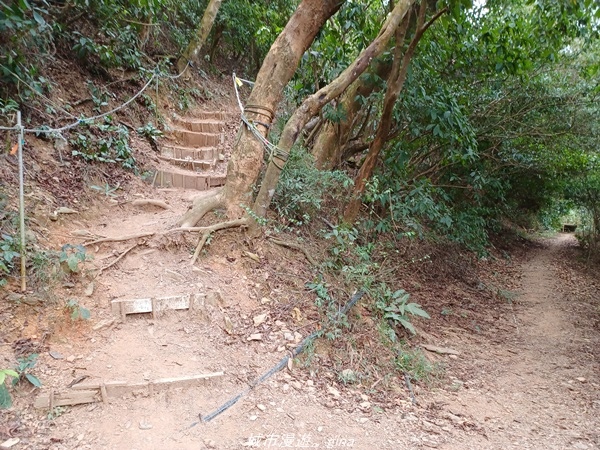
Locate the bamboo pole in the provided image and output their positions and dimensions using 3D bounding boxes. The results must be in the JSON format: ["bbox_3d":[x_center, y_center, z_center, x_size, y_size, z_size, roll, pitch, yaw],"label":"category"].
[{"bbox_3d":[-2.519,-0.202,3.925,0.035,1.630,0.035,2,5,0],"label":"bamboo pole"}]

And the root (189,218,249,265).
[{"bbox_3d":[-0.912,0.185,4.850,0.620,0.440,0.380,0,3,-10],"label":"root"}]

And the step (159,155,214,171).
[{"bbox_3d":[-1.598,-0.880,6.100,0.800,0.170,0.110,3,6,-7],"label":"step"}]

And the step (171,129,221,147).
[{"bbox_3d":[-1.640,-1.369,6.800,0.770,0.230,0.100,3,6,-7],"label":"step"}]

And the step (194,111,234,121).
[{"bbox_3d":[-1.697,-2.148,8.500,0.800,0.170,0.200,0,3,-8],"label":"step"}]

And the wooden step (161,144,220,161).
[{"bbox_3d":[-1.632,-1.071,6.400,0.830,0.190,0.100,3,6,-7],"label":"wooden step"}]

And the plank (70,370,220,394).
[{"bbox_3d":[-1.153,1.207,3.320,1.100,0.090,0.080,-1,3,-14],"label":"plank"}]

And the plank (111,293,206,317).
[{"bbox_3d":[-1.257,0.706,3.850,0.800,0.120,0.050,-1,6,-17],"label":"plank"}]

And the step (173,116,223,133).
[{"bbox_3d":[-1.869,-1.832,7.900,0.880,0.240,0.240,0,3,-10],"label":"step"}]

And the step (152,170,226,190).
[{"bbox_3d":[-1.556,-0.626,6.100,1.020,0.230,0.200,-1,3,-15],"label":"step"}]

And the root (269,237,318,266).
[{"bbox_3d":[-0.071,0.287,4.700,0.520,0.260,0.270,0,3,-10],"label":"root"}]

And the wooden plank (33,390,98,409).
[{"bbox_3d":[-1.536,1.145,2.850,0.380,0.080,0.040,-1,6,-15],"label":"wooden plank"}]

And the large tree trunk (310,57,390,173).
[{"bbox_3d":[0.872,-1.853,7.200,0.550,1.950,0.550,27,2,0],"label":"large tree trunk"}]

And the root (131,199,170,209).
[{"bbox_3d":[-1.829,-0.263,5.300,0.460,0.080,0.120,0,6,-11],"label":"root"}]

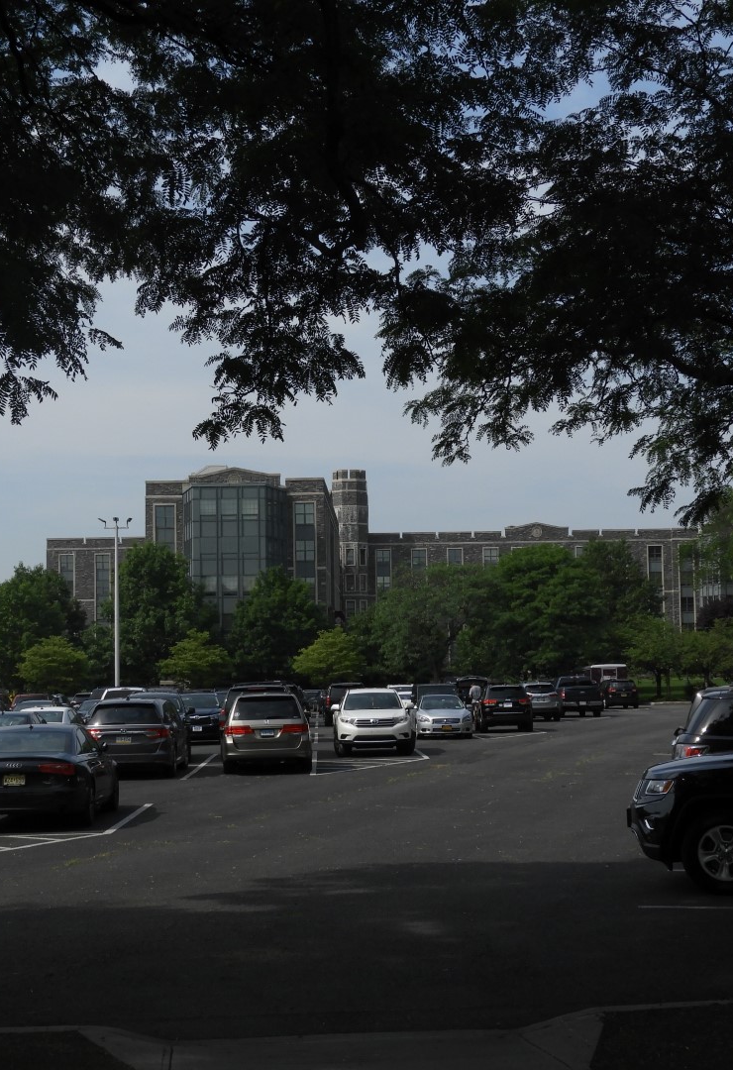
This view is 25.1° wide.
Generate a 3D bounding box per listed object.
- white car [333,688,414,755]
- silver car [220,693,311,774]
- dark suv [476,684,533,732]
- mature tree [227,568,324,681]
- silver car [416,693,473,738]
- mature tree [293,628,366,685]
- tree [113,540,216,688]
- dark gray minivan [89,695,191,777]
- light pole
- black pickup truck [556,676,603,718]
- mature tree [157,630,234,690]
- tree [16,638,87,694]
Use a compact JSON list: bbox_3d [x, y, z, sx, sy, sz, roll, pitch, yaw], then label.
[{"bbox_3d":[0.116,4.902,43.370,1.910,1.750,4.790,-1,-4,-2],"label":"white car"},{"bbox_3d":[-2.220,4.553,38.200,1.960,1.760,5.100,0,-5,-1],"label":"silver car"},{"bbox_3d":[5.206,6.554,62.968,1.940,1.750,4.820,-1,-4,0],"label":"dark suv"},{"bbox_3d":[-6.764,7.626,122.000,7.176,10.386,7.176,-1,-4,0],"label":"mature tree"},{"bbox_3d":[2.540,6.188,56.600,1.810,1.480,4.850,0,-5,-1],"label":"silver car"},{"bbox_3d":[-2.483,9.075,113.000,5.000,5.372,5.000,0,-5,-1],"label":"mature tree"},{"bbox_3d":[-14.888,6.791,122.000,7.753,12.346,7.753,-1,-4,0],"label":"tree"},{"bbox_3d":[-5.130,4.540,37.200,1.910,1.700,4.800,0,-5,-1],"label":"dark gray minivan"},{"bbox_3d":[-11.485,3.918,75.500,1.550,9.486,1.500,0,-5,-1],"label":"light pole"},{"bbox_3d":[10.220,7.850,80.300,2.030,1.950,5.850,-1,-5,0],"label":"black pickup truck"},{"bbox_3d":[-10.897,8.736,105.000,4.827,5.334,4.827,-1,-4,0],"label":"mature tree"},{"bbox_3d":[-19.948,8.995,105.000,4.614,5.141,4.614,-1,-4,0],"label":"tree"}]

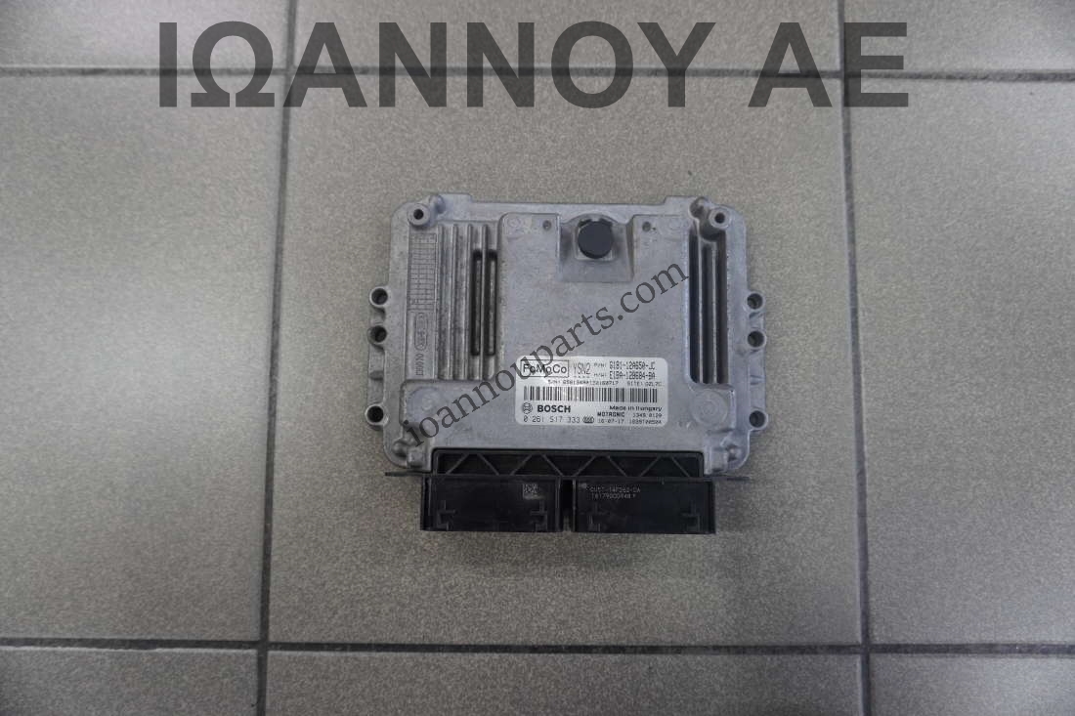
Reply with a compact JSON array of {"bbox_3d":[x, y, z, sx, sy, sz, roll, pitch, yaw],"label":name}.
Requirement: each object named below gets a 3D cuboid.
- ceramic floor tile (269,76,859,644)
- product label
[{"bbox_3d":[0.015,-0.004,0.382,0.300,0.009,0.300,0,85,0],"label":"ceramic floor tile"},{"bbox_3d":[0.026,0.016,0.343,0.073,0.001,0.033,1,85,0],"label":"product label"}]

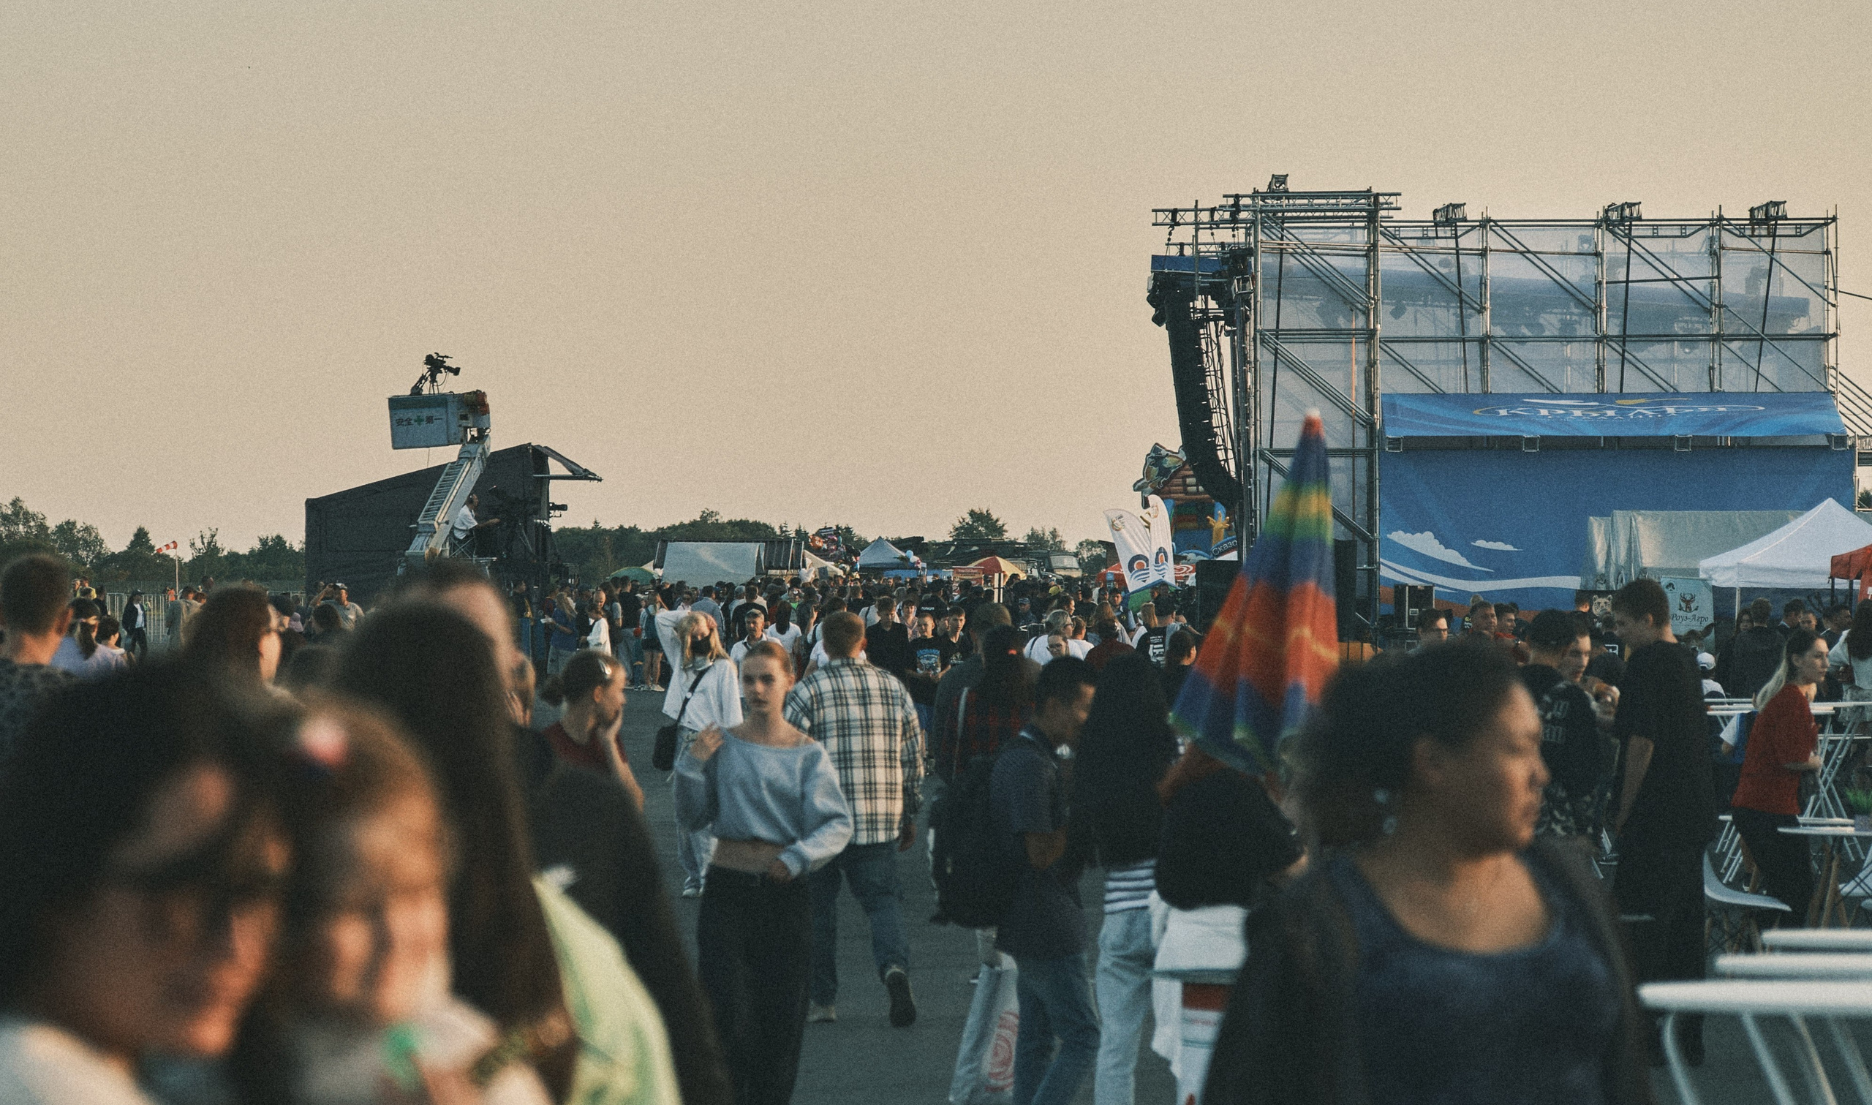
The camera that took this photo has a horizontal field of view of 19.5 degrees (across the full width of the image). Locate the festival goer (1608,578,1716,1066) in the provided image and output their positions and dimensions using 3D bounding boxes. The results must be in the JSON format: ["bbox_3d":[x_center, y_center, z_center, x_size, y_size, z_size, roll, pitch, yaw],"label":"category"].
[{"bbox_3d":[2.761,1.025,20.800,0.340,1.840,0.480,0,0,37],"label":"festival goer"}]

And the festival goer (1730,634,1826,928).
[{"bbox_3d":[3.700,1.147,24.000,0.450,1.640,0.450,0,0,9],"label":"festival goer"}]

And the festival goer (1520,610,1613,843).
[{"bbox_3d":[2.753,1.115,24.100,0.540,1.720,0.400,0,0,18],"label":"festival goer"}]

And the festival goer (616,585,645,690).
[{"bbox_3d":[-4.967,1.288,88.500,0.500,1.770,0.360,0,0,20],"label":"festival goer"}]

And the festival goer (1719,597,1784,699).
[{"bbox_3d":[6.422,1.195,43.000,0.500,1.680,0.320,0,0,0],"label":"festival goer"}]

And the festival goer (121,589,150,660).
[{"bbox_3d":[-14.800,1.504,101.000,0.420,1.630,0.480,0,0,35],"label":"festival goer"}]

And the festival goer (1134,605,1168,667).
[{"bbox_3d":[1.882,1.259,47.000,0.540,1.700,0.380,0,0,3],"label":"festival goer"}]

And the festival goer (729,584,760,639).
[{"bbox_3d":[-2.636,1.295,76.000,0.500,1.720,0.320,0,0,0],"label":"festival goer"}]

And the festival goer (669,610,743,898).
[{"bbox_3d":[-1.337,1.169,31.500,0.480,1.650,0.350,0,0,-3],"label":"festival goer"}]

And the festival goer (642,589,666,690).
[{"bbox_3d":[-4.550,1.429,88.000,0.400,1.610,0.460,0,0,-30],"label":"festival goer"}]

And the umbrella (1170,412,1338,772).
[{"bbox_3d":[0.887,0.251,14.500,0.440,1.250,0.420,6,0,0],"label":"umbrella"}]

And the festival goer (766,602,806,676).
[{"bbox_3d":[-1.518,1.306,55.000,0.460,1.610,0.330,0,0,0],"label":"festival goer"}]

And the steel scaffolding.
[{"bbox_3d":[9.480,-1.927,95.000,11.600,8.300,8.500,0,0,0],"label":"steel scaffolding"}]

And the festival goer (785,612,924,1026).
[{"bbox_3d":[-0.353,1.130,23.300,0.600,1.755,0.580,0,0,6],"label":"festival goer"}]

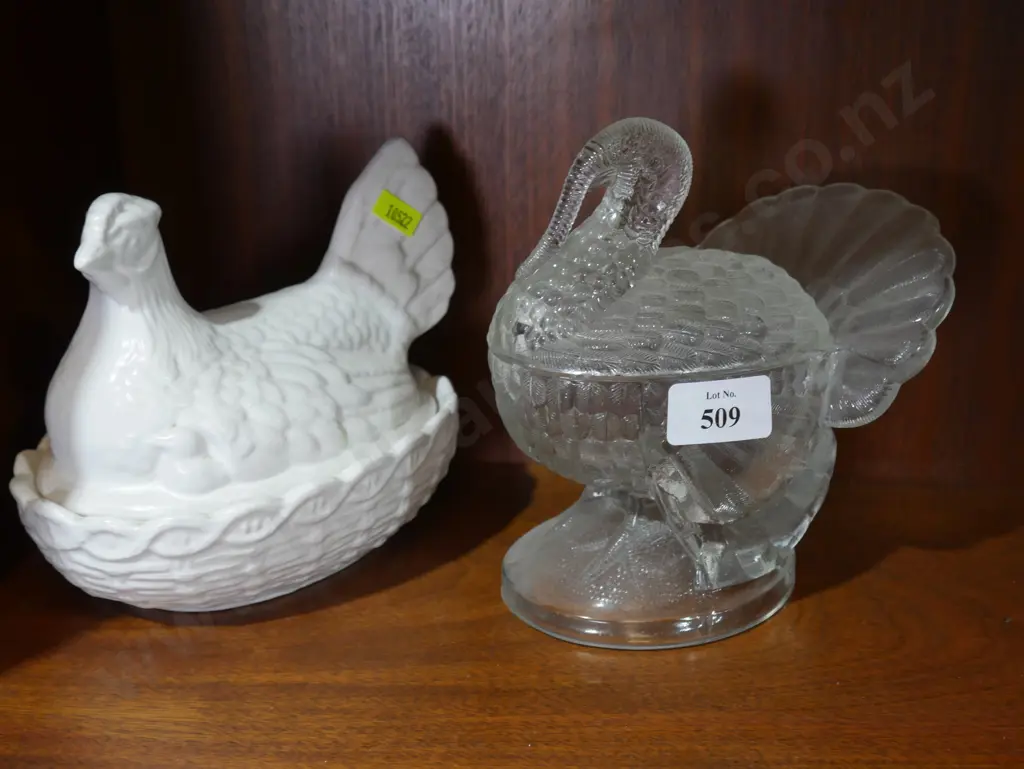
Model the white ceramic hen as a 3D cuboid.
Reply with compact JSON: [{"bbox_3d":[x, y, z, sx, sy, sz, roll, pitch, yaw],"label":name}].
[{"bbox_3d":[-0.107,-0.008,0.544,0.146,0.165,0.205,13,22,38],"label":"white ceramic hen"}]

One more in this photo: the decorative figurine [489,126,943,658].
[{"bbox_3d":[0.066,-0.011,0.518,0.170,0.184,0.132,-13,21,-35],"label":"decorative figurine"}]

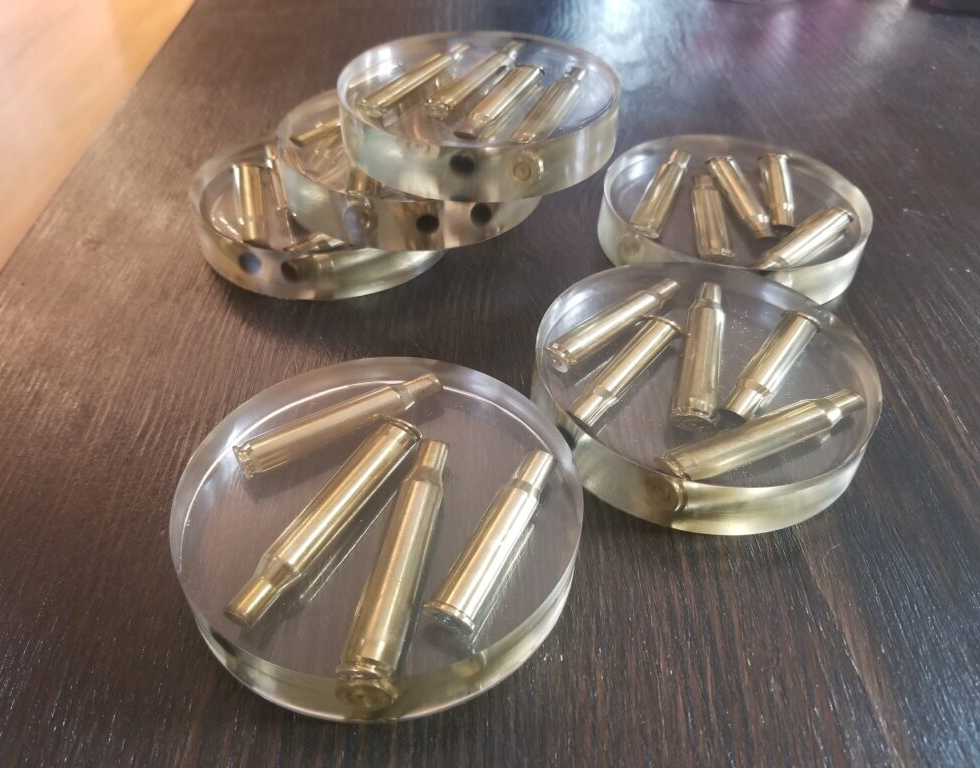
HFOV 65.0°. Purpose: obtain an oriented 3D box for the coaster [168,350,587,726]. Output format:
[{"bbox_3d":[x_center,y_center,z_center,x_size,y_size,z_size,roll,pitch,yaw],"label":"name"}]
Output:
[{"bbox_3d":[-0.026,0.032,0.191,0.097,0.019,0.097,1,43,0],"label":"coaster"}]

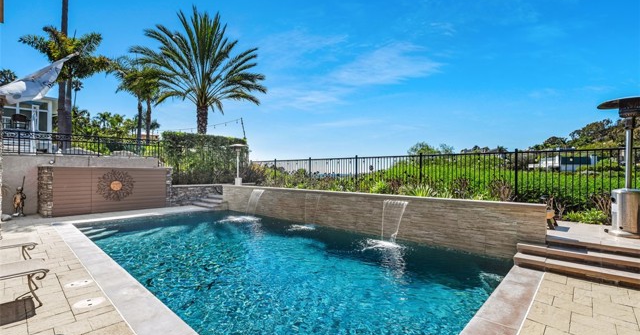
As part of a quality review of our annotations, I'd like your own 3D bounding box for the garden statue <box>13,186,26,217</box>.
[{"bbox_3d":[-10.189,1.142,9.649,0.300,0.970,0.360,-1,-1,43],"label":"garden statue"}]

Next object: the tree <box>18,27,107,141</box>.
[{"bbox_3d":[-12.971,-3.848,14.500,3.700,6.680,3.600,-1,-1,0],"label":"tree"}]

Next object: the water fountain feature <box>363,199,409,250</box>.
[{"bbox_3d":[1.457,1.152,6.056,0.660,0.840,0.800,-1,-1,43],"label":"water fountain feature"}]

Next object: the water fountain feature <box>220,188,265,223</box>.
[{"bbox_3d":[-2.454,1.228,9.663,0.700,0.860,0.950,-1,-1,43],"label":"water fountain feature"}]

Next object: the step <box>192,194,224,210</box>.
[{"bbox_3d":[-4.557,1.386,11.802,1.900,0.440,0.900,-1,-1,43],"label":"step"}]

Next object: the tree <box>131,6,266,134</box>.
[{"bbox_3d":[-6.721,-4.415,16.000,7.200,9.280,7.000,-1,-1,0],"label":"tree"}]

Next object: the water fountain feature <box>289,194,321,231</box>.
[{"bbox_3d":[-0.398,1.194,7.871,0.650,0.840,0.720,-1,-1,43],"label":"water fountain feature"}]

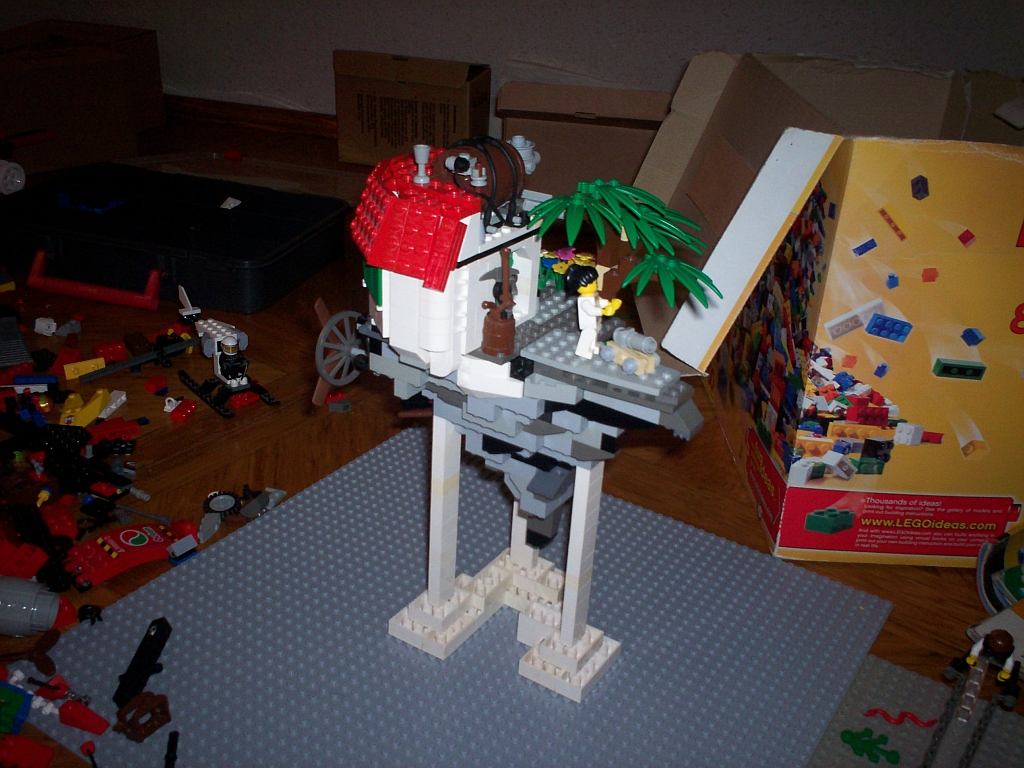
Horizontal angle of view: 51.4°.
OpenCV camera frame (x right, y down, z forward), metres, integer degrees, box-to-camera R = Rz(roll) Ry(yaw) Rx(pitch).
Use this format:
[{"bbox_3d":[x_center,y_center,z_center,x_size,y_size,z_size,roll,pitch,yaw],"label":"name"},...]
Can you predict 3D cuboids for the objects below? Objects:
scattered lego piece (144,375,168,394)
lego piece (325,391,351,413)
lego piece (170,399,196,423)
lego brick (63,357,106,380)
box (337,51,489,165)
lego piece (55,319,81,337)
[{"bbox_3d":[-0.296,0.001,0.886,0.017,0.009,0.015,-16,32,-36],"label":"scattered lego piece"},{"bbox_3d":[-0.144,0.015,0.879,0.021,0.011,0.017,-4,27,-16],"label":"lego piece"},{"bbox_3d":[-0.262,0.021,0.850,0.013,0.009,0.024,8,26,8],"label":"lego piece"},{"bbox_3d":[-0.361,-0.013,0.901,0.033,0.011,0.010,-16,33,-36],"label":"lego brick"},{"bbox_3d":[-0.142,-0.403,1.596,0.200,0.138,0.130,9,26,10],"label":"box"},{"bbox_3d":[-0.405,-0.051,0.972,0.021,0.012,0.014,-12,30,-31],"label":"lego piece"}]

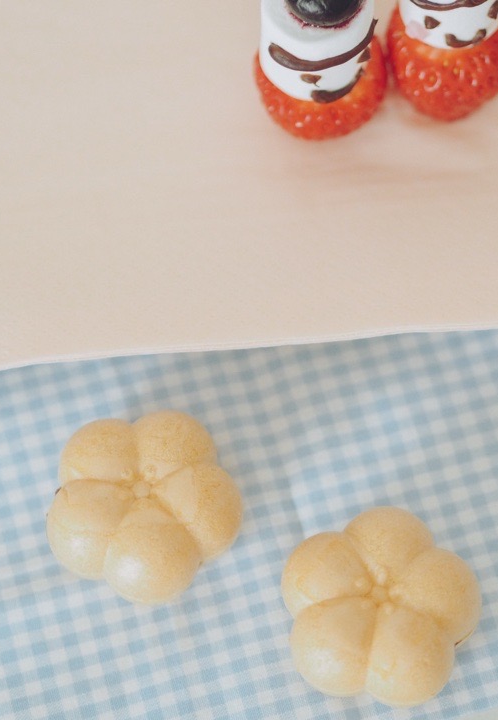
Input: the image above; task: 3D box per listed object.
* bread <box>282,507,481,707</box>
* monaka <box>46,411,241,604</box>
[{"bbox_3d":[0.032,0.059,0.602,0.048,0.026,0.047,10,67,5],"label":"bread"},{"bbox_3d":[-0.026,0.036,0.613,0.048,0.026,0.047,0,66,1],"label":"monaka"}]

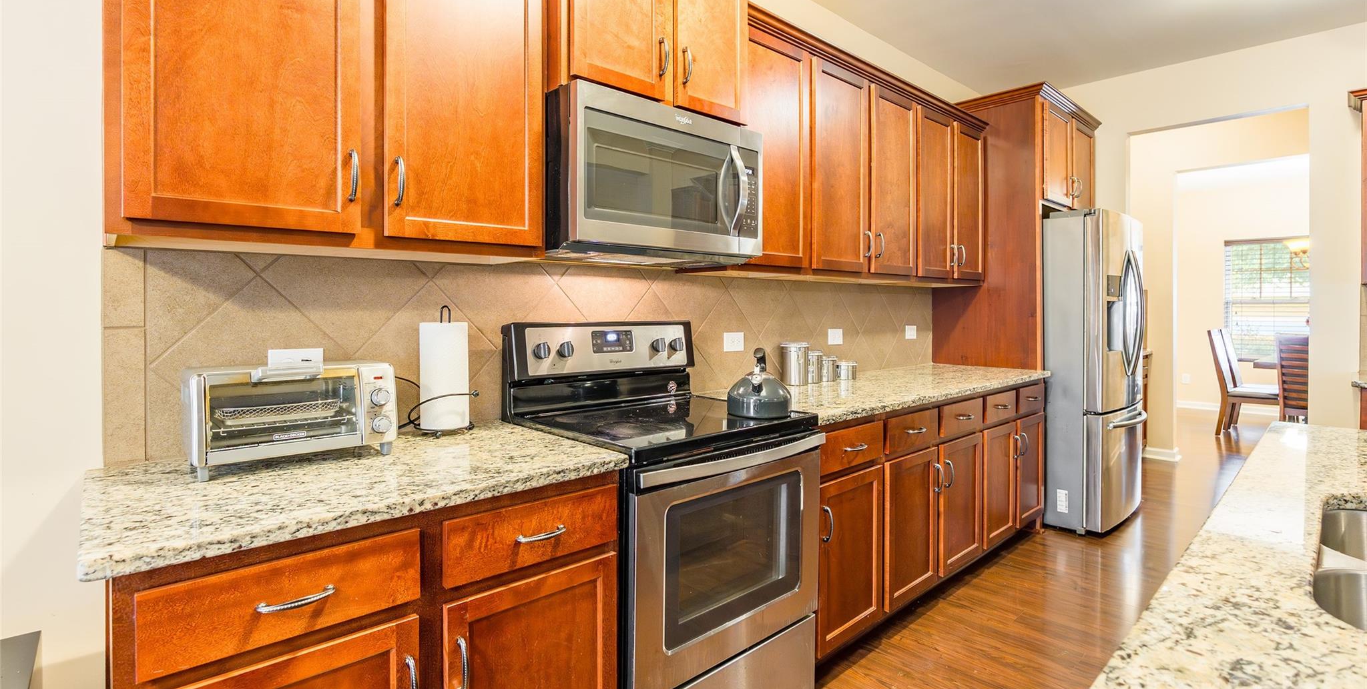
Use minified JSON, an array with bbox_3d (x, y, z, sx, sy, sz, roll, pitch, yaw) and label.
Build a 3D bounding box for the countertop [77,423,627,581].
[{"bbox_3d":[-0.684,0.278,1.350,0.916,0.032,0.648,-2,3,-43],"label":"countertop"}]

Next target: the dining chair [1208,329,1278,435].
[{"bbox_3d":[5.862,0.399,6.309,0.480,1.080,0.590,-2,3,-43],"label":"dining chair"}]

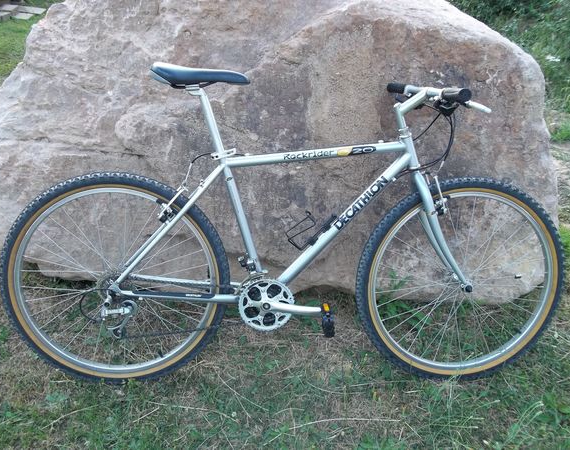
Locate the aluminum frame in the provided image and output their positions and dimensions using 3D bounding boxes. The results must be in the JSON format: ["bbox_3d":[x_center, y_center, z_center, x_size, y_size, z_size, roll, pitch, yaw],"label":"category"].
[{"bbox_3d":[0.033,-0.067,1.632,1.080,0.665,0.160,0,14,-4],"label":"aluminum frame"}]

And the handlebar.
[{"bbox_3d":[0.418,-0.356,1.588,0.115,0.090,0.580,-1,14,-8],"label":"handlebar"}]

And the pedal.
[{"bbox_3d":[0.118,0.268,1.580,0.037,0.080,0.095,0,14,-4],"label":"pedal"}]

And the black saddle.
[{"bbox_3d":[-0.233,-0.409,1.528,0.275,0.072,0.155,0,14,-4],"label":"black saddle"}]

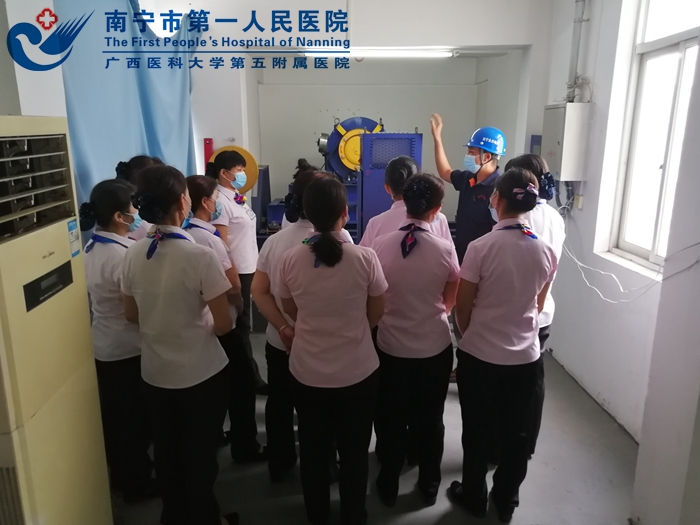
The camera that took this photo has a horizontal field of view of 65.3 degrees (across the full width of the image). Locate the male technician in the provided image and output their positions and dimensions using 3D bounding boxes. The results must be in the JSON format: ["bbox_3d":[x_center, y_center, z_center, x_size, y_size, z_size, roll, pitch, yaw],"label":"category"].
[{"bbox_3d":[0.765,0.005,3.590,0.520,1.880,0.550,-6,14,-24],"label":"male technician"}]

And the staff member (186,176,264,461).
[{"bbox_3d":[-0.680,0.316,2.953,0.330,1.555,0.420,-10,16,-37],"label":"staff member"}]

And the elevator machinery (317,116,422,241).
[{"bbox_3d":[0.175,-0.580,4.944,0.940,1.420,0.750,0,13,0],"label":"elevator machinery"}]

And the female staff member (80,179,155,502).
[{"bbox_3d":[-1.075,0.379,2.629,0.420,1.575,0.310,11,17,41],"label":"female staff member"}]

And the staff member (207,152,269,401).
[{"bbox_3d":[-0.730,0.112,3.615,0.370,1.660,0.440,1,13,5],"label":"staff member"}]

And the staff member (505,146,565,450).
[{"bbox_3d":[0.920,0.267,2.932,0.430,1.660,0.310,-7,14,-27],"label":"staff member"}]

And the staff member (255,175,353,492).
[{"bbox_3d":[-0.235,0.332,2.803,0.470,1.590,0.330,6,14,24],"label":"staff member"}]

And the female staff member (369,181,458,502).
[{"bbox_3d":[0.305,0.379,2.609,0.430,1.585,0.300,3,13,14],"label":"female staff member"}]

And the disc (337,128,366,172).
[{"bbox_3d":[0.080,-1.000,4.900,0.390,0.390,0.080,0,13,0],"label":"disc"}]

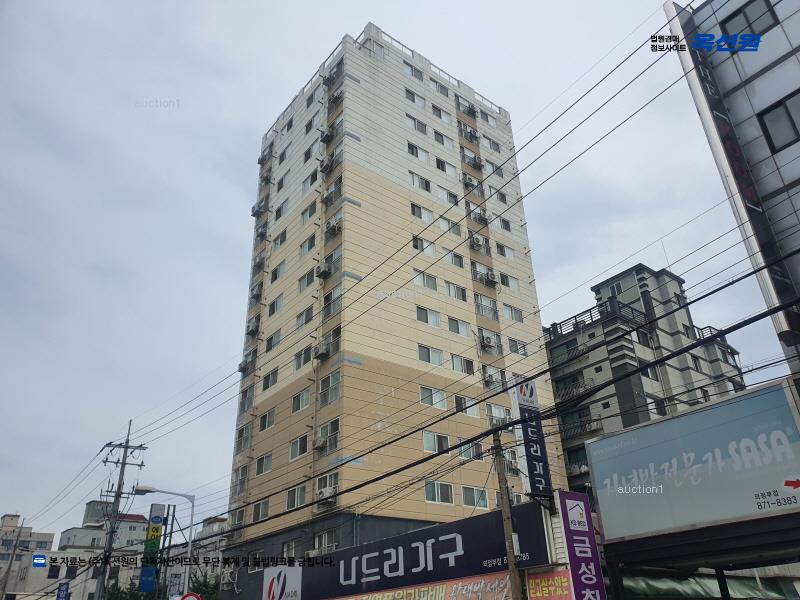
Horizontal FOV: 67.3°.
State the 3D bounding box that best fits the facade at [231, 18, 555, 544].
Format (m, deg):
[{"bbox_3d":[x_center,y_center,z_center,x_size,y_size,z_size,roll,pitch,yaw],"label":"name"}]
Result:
[{"bbox_3d":[-0.521,-0.595,48.051,18.550,38.900,13.900,19,-34,-34],"label":"facade"}]

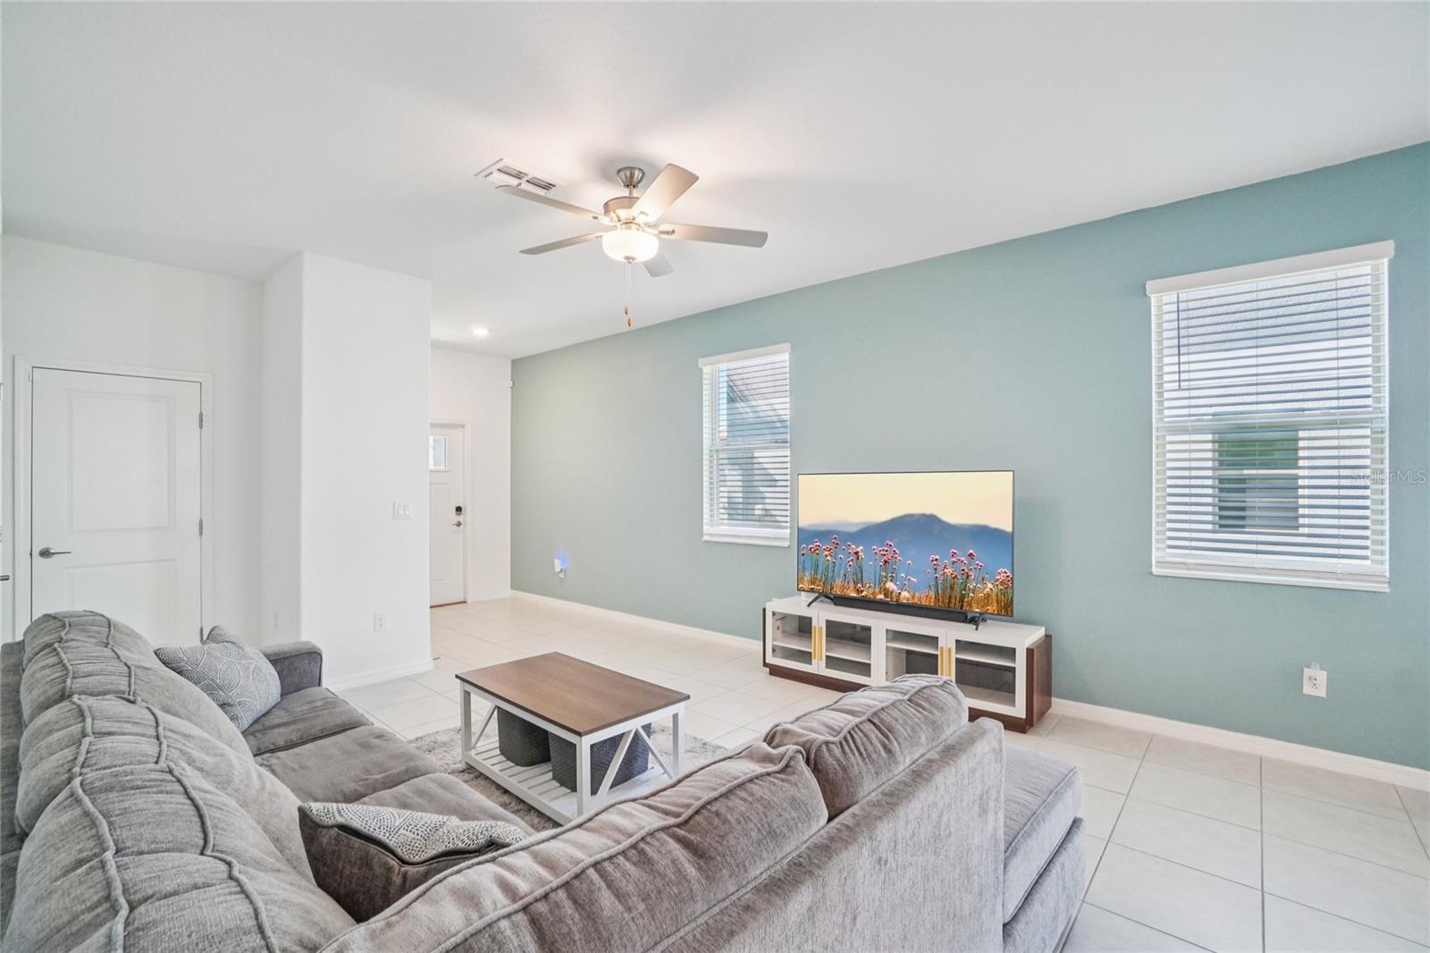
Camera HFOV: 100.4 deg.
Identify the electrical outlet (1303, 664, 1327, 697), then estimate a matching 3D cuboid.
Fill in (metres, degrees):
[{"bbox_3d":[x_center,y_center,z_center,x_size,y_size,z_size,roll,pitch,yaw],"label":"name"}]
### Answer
[{"bbox_3d":[2.861,0.982,2.836,0.077,0.121,0.012,0,-1,39],"label":"electrical outlet"}]

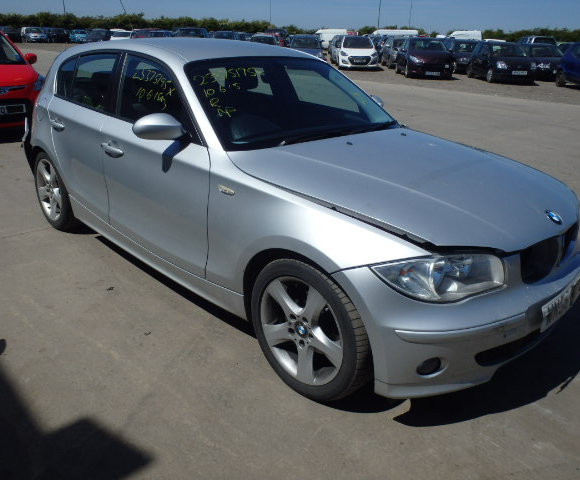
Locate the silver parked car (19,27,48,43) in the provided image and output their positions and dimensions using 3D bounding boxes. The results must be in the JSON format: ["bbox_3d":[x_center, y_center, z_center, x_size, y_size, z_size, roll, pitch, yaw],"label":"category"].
[{"bbox_3d":[-26.204,-21.097,53.200,1.730,1.480,4.200,-12,25,-31],"label":"silver parked car"}]

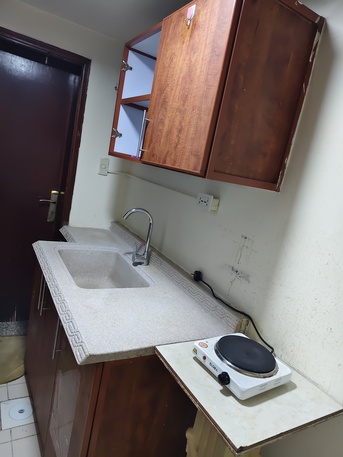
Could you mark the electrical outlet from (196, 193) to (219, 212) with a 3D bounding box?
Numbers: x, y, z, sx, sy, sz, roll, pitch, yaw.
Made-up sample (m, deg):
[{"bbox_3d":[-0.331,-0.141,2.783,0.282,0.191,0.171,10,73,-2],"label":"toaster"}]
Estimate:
[{"bbox_3d":[0.182,-0.122,1.550,0.033,0.074,0.161,5,13,-31],"label":"electrical outlet"}]

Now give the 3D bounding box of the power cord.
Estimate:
[{"bbox_3d":[0.237,0.330,1.350,0.083,0.080,0.619,5,13,-31],"label":"power cord"}]

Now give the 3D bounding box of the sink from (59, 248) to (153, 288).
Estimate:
[{"bbox_3d":[-0.386,0.282,1.709,0.363,0.167,0.535,5,13,-31],"label":"sink"}]

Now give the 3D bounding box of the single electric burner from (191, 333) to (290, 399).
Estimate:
[{"bbox_3d":[0.212,0.421,0.994,0.238,0.074,0.225,4,13,-33],"label":"single electric burner"}]

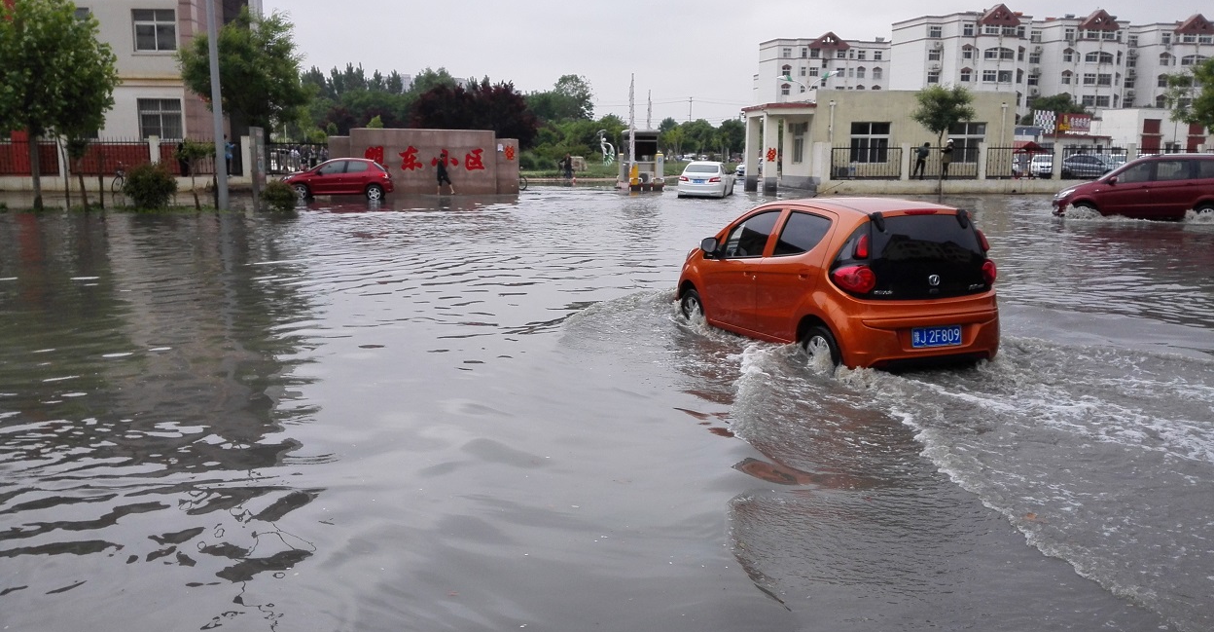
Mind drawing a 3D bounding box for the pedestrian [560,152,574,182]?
[{"bbox_3d":[-2.418,-8.901,53.854,0.550,1.680,0.450,2,10,8],"label":"pedestrian"}]

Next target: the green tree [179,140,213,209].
[{"bbox_3d":[-11.214,-3.860,24.615,1.037,1.918,0.985,0,10,0],"label":"green tree"}]

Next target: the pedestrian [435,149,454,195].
[{"bbox_3d":[-6.523,-5.686,36.158,0.680,1.639,0.500,0,10,-3],"label":"pedestrian"}]

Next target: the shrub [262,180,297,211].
[{"bbox_3d":[-9.458,-3.476,25.926,1.060,0.847,1.060,-5,11,-26],"label":"shrub"}]

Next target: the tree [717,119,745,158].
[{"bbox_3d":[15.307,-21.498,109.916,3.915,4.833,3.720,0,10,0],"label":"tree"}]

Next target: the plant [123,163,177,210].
[{"bbox_3d":[-12.506,-3.546,24.673,1.462,1.306,1.388,0,10,0],"label":"plant"}]

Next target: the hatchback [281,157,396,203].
[{"bbox_3d":[-8.869,-4.554,30.302,3.840,1.430,1.650,1,10,3],"label":"hatchback"}]

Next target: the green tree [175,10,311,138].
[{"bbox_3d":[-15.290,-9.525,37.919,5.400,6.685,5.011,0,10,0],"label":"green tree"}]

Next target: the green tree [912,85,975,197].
[{"bbox_3d":[12.536,-6.403,33.248,2.350,4.053,2.350,4,11,20],"label":"green tree"}]

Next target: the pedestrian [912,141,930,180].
[{"bbox_3d":[12.387,-6.114,35.469,0.620,1.520,0.450,0,10,0],"label":"pedestrian"}]

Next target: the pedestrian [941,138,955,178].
[{"bbox_3d":[13.962,-6.389,36.858,0.500,1.635,0.500,6,11,29],"label":"pedestrian"}]

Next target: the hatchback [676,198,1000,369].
[{"bbox_3d":[1.970,-0.405,8.580,1.640,1.470,3.530,-3,11,-20],"label":"hatchback"}]

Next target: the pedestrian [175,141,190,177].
[{"bbox_3d":[-16.819,-6.235,35.774,0.520,1.520,0.420,0,10,0],"label":"pedestrian"}]

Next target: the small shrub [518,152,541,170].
[{"bbox_3d":[-5.654,-11.166,65.056,1.826,1.315,1.644,0,10,0],"label":"small shrub"}]

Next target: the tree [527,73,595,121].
[{"bbox_3d":[-3.757,-15.702,74.295,5.700,8.124,5.700,0,10,0],"label":"tree"}]

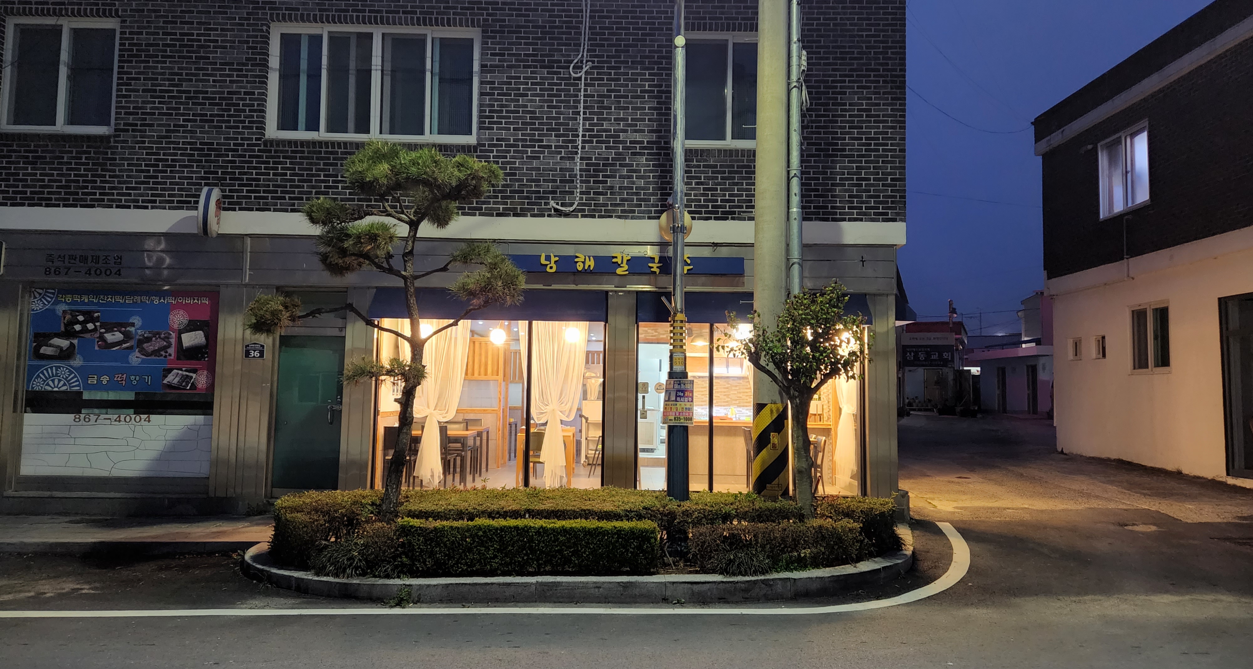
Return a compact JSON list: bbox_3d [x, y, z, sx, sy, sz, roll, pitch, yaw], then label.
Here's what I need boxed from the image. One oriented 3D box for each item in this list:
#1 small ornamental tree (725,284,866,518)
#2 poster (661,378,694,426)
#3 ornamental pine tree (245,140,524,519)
[{"bbox_3d":[1.502,0.781,7.366,1.275,2.483,1.200,1,-4,0],"label":"small ornamental tree"},{"bbox_3d":[0.479,0.623,7.656,0.293,0.426,0.030,1,-4,0],"label":"poster"},{"bbox_3d":[-2.160,0.106,7.407,2.480,3.712,1.900,1,-4,0],"label":"ornamental pine tree"}]

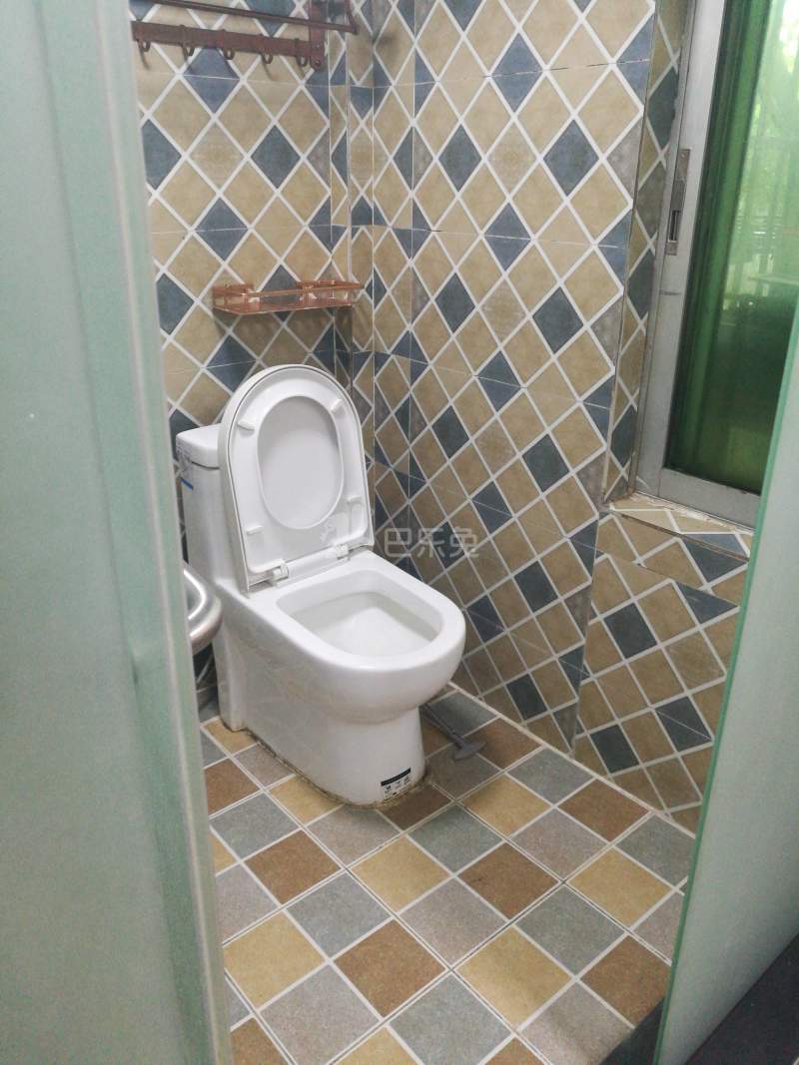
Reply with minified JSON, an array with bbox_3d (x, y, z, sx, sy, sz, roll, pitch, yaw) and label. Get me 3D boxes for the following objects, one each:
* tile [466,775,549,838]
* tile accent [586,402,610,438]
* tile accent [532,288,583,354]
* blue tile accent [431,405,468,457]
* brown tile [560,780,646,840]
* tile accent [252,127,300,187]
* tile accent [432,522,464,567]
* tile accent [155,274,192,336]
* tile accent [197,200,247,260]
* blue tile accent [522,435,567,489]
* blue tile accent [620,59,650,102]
[{"bbox_3d":[0.231,0.599,1.815,0.141,0.010,0.141,-18,30,-37],"label":"tile"},{"bbox_3d":[0.391,-0.217,1.647,0.010,0.073,0.069,-18,29,-36],"label":"tile accent"},{"bbox_3d":[0.320,-0.424,1.667,0.012,0.132,0.132,-18,29,-36],"label":"tile accent"},{"bbox_3d":[0.124,-0.239,1.996,0.010,0.130,0.130,-18,29,-37],"label":"blue tile accent"},{"bbox_3d":[0.443,0.601,1.798,0.135,0.010,0.139,-18,29,-37],"label":"brown tile"},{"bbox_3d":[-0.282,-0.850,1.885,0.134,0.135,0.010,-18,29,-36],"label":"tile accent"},{"bbox_3d":[0.118,0.035,2.119,0.010,0.130,0.130,-18,30,-37],"label":"tile accent"},{"bbox_3d":[-0.516,-0.504,1.841,0.132,0.132,0.010,-18,29,-37],"label":"tile accent"},{"bbox_3d":[-0.397,-0.676,1.858,0.132,0.132,0.012,-18,29,-36],"label":"tile accent"},{"bbox_3d":[0.317,-0.149,1.785,0.012,0.132,0.132,-18,29,-36],"label":"blue tile accent"},{"bbox_3d":[0.395,-0.763,1.411,0.010,0.066,0.064,-18,29,-36],"label":"blue tile accent"}]

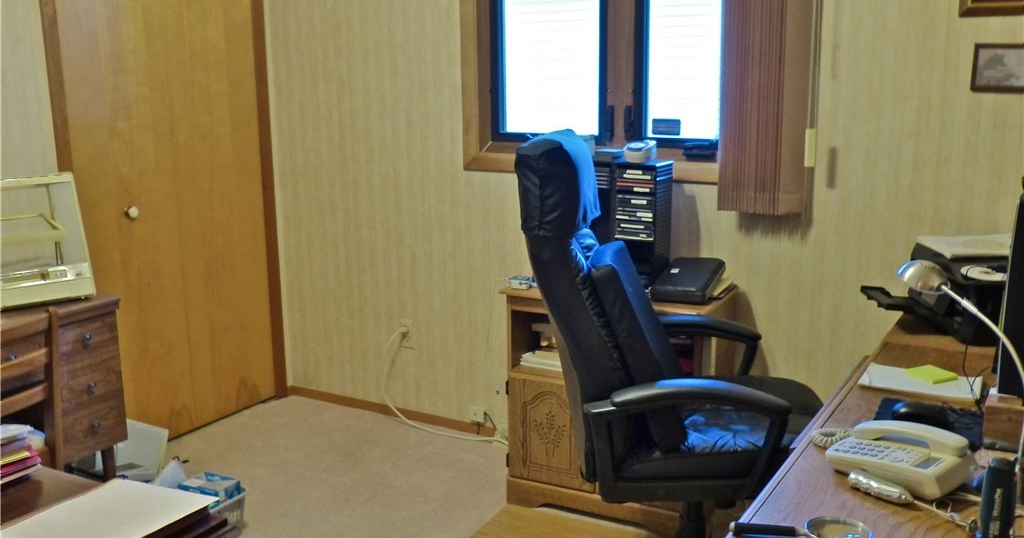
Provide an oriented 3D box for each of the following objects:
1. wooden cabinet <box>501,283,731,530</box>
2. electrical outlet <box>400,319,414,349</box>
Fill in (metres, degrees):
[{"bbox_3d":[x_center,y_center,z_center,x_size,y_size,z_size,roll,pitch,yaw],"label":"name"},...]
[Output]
[{"bbox_3d":[0.359,0.421,3.105,0.650,0.720,0.440,6,14,30],"label":"wooden cabinet"},{"bbox_3d":[-0.425,0.265,3.824,0.070,0.117,0.012,6,14,30],"label":"electrical outlet"}]

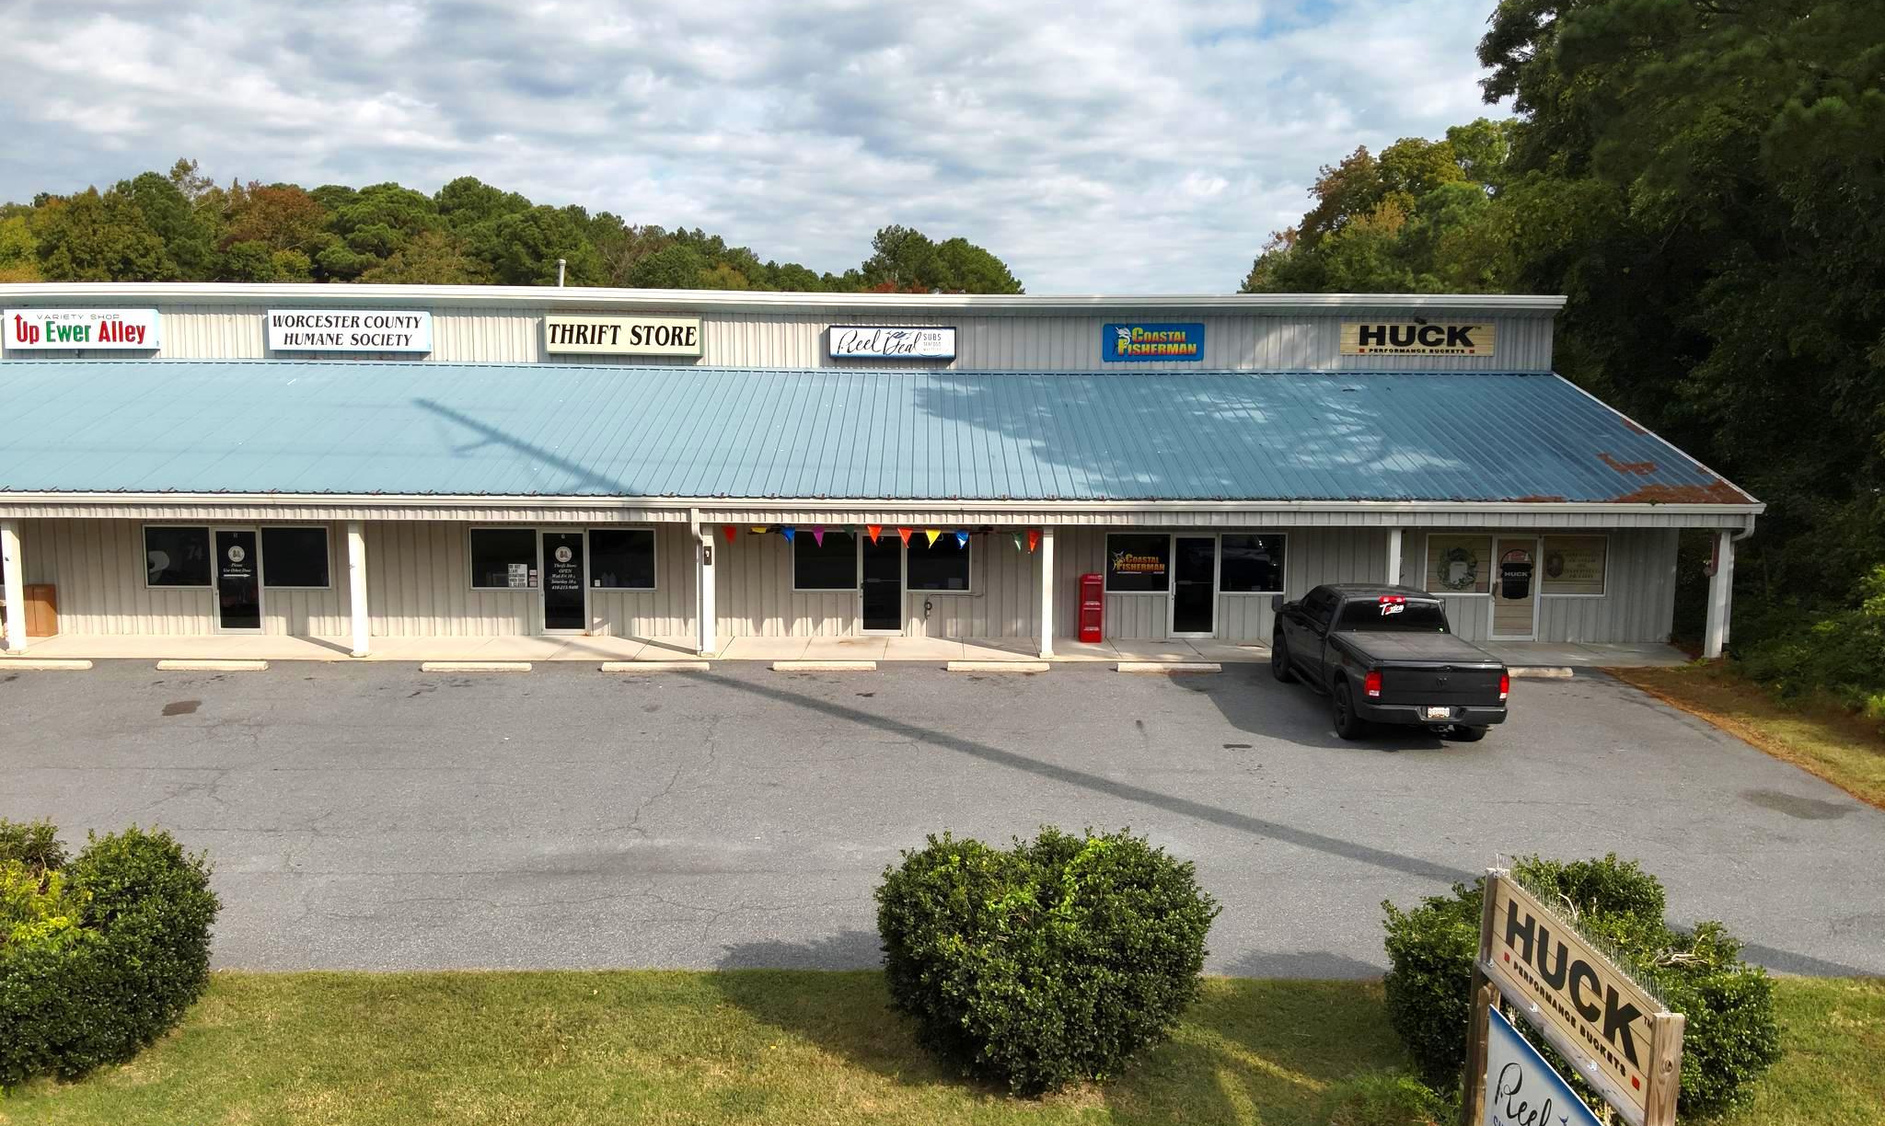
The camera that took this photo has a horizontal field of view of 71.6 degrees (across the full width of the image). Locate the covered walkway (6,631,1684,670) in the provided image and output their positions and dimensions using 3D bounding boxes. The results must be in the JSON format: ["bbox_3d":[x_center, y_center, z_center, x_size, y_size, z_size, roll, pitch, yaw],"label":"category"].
[{"bbox_3d":[-1.765,1.696,24.864,31.616,0.160,2.718,0,7,-1],"label":"covered walkway"}]

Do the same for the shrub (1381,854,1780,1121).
[{"bbox_3d":[4.660,3.063,9.700,2.550,1.580,2.350,0,7,0],"label":"shrub"}]

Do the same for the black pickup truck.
[{"bbox_3d":[6.874,1.382,20.673,2.100,1.960,5.840,0,8,1],"label":"black pickup truck"}]

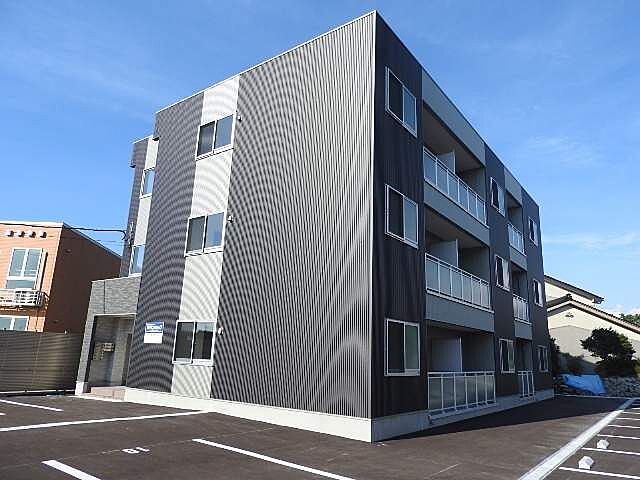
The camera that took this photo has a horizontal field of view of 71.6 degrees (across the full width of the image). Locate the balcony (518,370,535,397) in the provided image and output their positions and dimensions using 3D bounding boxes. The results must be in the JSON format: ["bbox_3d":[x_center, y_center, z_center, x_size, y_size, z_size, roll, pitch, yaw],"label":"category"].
[{"bbox_3d":[8.107,5.699,17.473,0.150,1.040,2.410,-8,-18,37],"label":"balcony"}]

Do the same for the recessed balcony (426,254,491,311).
[{"bbox_3d":[3.988,1.475,13.466,0.900,1.020,5.290,-8,-18,37],"label":"recessed balcony"}]

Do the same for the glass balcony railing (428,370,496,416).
[{"bbox_3d":[4.247,4.335,12.825,0.070,0.997,5.492,-8,-17,36],"label":"glass balcony railing"}]

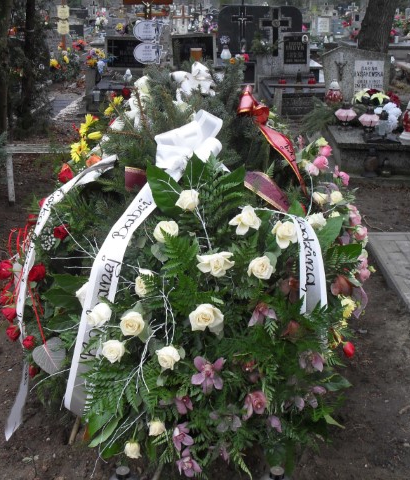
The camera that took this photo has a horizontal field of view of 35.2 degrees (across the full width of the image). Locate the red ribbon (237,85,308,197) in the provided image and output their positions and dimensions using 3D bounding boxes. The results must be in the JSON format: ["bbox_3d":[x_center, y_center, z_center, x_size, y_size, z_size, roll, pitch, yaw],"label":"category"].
[{"bbox_3d":[0.276,-0.407,2.650,0.280,0.450,0.200,-6,22,-14],"label":"red ribbon"}]

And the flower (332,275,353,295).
[{"bbox_3d":[0.454,0.151,2.150,0.070,0.070,0.060,-8,23,-18],"label":"flower"}]

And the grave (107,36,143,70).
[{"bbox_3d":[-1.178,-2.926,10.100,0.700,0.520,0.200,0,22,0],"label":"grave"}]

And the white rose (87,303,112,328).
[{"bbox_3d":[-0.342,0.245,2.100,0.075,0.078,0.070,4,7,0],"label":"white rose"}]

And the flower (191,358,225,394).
[{"bbox_3d":[0.011,0.444,2.120,0.110,0.120,0.050,0,9,0],"label":"flower"}]

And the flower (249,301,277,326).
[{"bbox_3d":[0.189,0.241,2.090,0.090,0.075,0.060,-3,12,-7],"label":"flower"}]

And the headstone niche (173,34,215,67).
[{"bbox_3d":[-0.162,-2.658,9.100,0.630,0.480,0.130,0,22,0],"label":"headstone niche"}]

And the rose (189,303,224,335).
[{"bbox_3d":[0.005,0.257,2.120,0.108,0.100,0.080,0,6,0],"label":"rose"}]

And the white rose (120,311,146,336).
[{"bbox_3d":[-0.218,0.253,1.950,0.077,0.075,0.060,3,8,8],"label":"white rose"}]

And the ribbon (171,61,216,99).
[{"bbox_3d":[-0.051,-0.714,2.880,0.190,0.165,0.120,0,22,0],"label":"ribbon"}]

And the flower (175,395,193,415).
[{"bbox_3d":[-0.067,0.534,2.100,0.058,0.062,0.050,-2,22,-5],"label":"flower"}]

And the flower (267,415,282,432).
[{"bbox_3d":[0.210,0.556,1.960,0.045,0.052,0.040,-2,10,-5],"label":"flower"}]

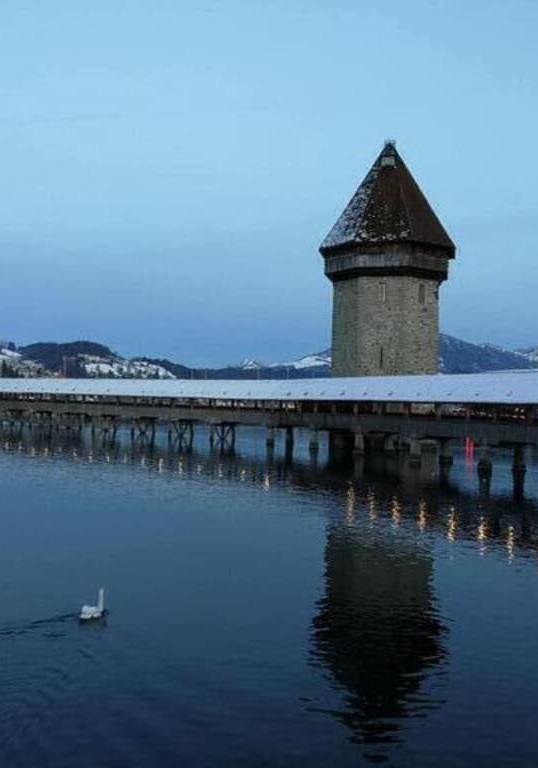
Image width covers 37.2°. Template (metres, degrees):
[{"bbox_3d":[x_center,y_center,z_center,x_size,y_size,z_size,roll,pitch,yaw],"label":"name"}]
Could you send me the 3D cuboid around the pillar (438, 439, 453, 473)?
[{"bbox_3d":[15.105,5.541,68.084,1.050,2.450,1.050,2,-1,-25],"label":"pillar"}]

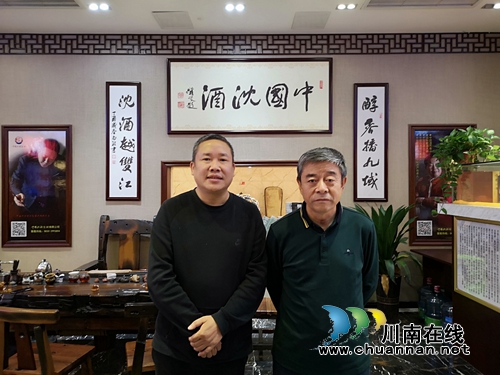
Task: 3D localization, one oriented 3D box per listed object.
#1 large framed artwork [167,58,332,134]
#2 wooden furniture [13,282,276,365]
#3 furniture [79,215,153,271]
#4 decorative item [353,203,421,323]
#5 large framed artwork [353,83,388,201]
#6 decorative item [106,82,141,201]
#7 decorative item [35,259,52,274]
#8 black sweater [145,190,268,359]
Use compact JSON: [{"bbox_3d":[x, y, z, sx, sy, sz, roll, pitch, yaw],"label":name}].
[{"bbox_3d":[0.003,-1.128,4.830,2.050,0.945,0.050,0,0,0],"label":"large framed artwork"},{"bbox_3d":[-0.850,1.155,3.220,2.050,0.750,0.850,0,0,0],"label":"wooden furniture"},{"bbox_3d":[-1.300,0.920,3.980,0.680,1.220,0.620,0,0,0],"label":"furniture"},{"bbox_3d":[1.590,0.850,4.450,0.760,1.360,0.720,0,0,0],"label":"decorative item"},{"bbox_3d":[1.505,-0.556,4.830,0.430,1.465,0.040,0,0,0],"label":"large framed artwork"},{"bbox_3d":[-1.563,-0.567,4.830,0.430,1.475,0.040,0,0,0],"label":"decorative item"},{"bbox_3d":[-1.822,0.699,3.450,0.150,0.150,0.140,0,0,0],"label":"decorative item"},{"bbox_3d":[-0.177,0.363,1.630,0.500,0.720,0.300,0,0,-3],"label":"black sweater"}]

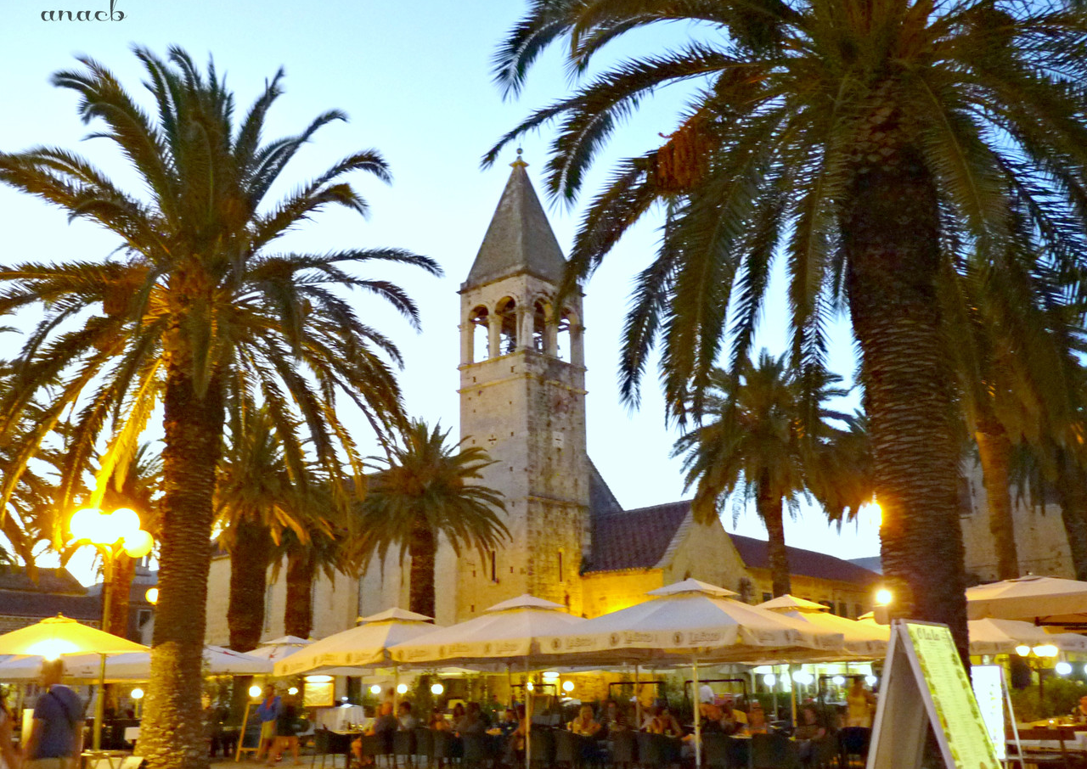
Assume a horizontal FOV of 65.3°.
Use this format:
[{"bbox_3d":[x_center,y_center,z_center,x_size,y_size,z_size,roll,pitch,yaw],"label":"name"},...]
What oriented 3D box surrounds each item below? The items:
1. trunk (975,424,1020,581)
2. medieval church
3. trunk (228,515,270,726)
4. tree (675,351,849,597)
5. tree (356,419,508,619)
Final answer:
[{"bbox_3d":[14.604,5.743,26.531,0.758,9.396,0.758,-1,-20,0],"label":"trunk"},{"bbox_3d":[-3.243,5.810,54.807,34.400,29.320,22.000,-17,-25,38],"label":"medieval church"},{"bbox_3d":[-9.413,7.573,26.557,1.134,6.757,1.134,-1,-20,0],"label":"trunk"},{"bbox_3d":[9.184,5.565,33.533,7.026,14.829,7.026,-1,-20,0],"label":"tree"},{"bbox_3d":[-4.396,6.722,31.079,5.709,11.442,5.709,-1,-20,0],"label":"tree"}]

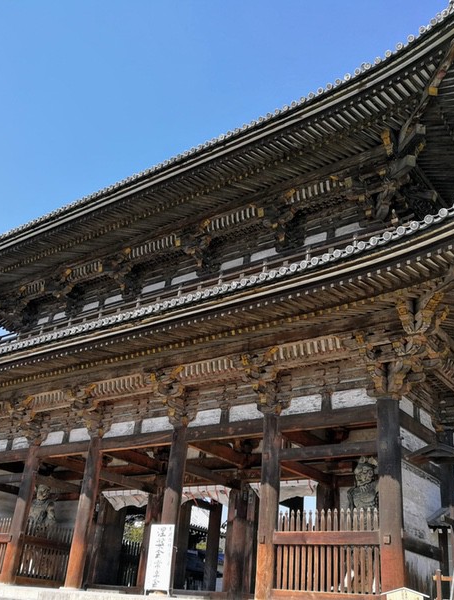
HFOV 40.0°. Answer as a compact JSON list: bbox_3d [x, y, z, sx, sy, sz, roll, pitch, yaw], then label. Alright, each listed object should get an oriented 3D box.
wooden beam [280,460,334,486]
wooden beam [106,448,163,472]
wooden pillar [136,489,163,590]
[{"bbox_3d":[2.476,5.478,19.905,0.287,0.369,3.526,-15,-32,35],"label":"wooden beam"},{"bbox_3d":[-3.750,6.190,24.406,0.252,0.474,3.266,-16,-33,35],"label":"wooden beam"},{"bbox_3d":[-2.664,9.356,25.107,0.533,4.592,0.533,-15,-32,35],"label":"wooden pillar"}]

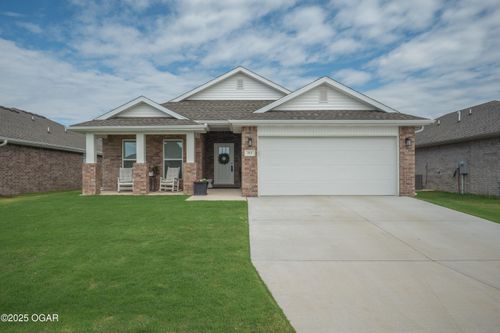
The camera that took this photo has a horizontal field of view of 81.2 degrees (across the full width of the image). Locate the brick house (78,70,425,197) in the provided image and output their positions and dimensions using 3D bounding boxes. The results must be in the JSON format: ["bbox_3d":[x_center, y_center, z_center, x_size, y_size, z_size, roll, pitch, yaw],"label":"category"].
[{"bbox_3d":[-0.300,-1.700,16.800,13.000,5.750,14.000,0,-1,1],"label":"brick house"}]

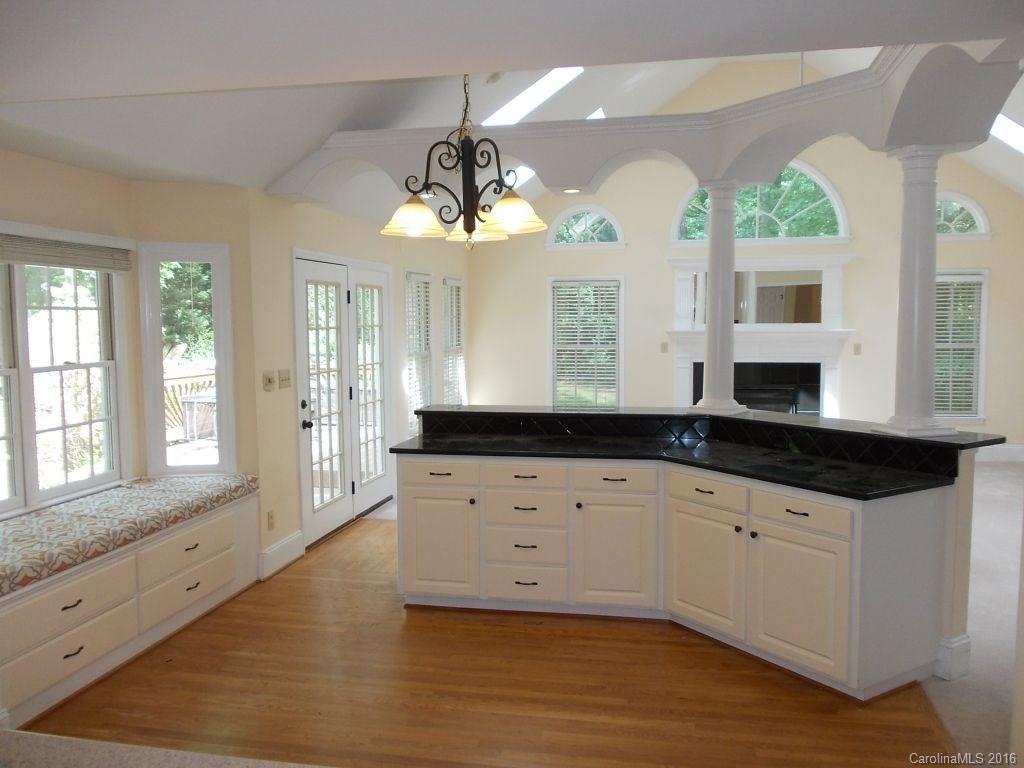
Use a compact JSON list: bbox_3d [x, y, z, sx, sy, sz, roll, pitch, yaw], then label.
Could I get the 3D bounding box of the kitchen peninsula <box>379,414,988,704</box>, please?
[{"bbox_3d":[0.861,0.746,4.752,3.350,1.080,1.600,2,5,28],"label":"kitchen peninsula"}]

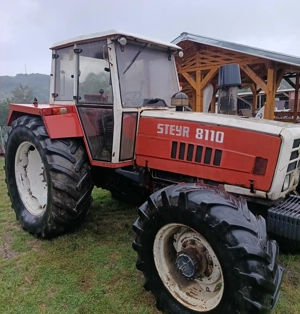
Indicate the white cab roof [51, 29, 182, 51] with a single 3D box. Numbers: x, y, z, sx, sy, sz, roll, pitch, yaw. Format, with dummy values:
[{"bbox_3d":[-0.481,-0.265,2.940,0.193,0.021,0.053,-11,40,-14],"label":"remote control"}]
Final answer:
[{"bbox_3d":[-0.408,-1.495,3.750,1.380,0.110,1.330,12,17,42],"label":"white cab roof"}]

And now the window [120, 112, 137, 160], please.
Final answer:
[{"bbox_3d":[-0.239,-0.229,3.164,0.215,0.570,0.030,-8,22,-36],"label":"window"}]

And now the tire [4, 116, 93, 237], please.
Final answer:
[{"bbox_3d":[-1.495,0.278,3.930,1.710,1.710,0.500,11,17,42],"label":"tire"}]

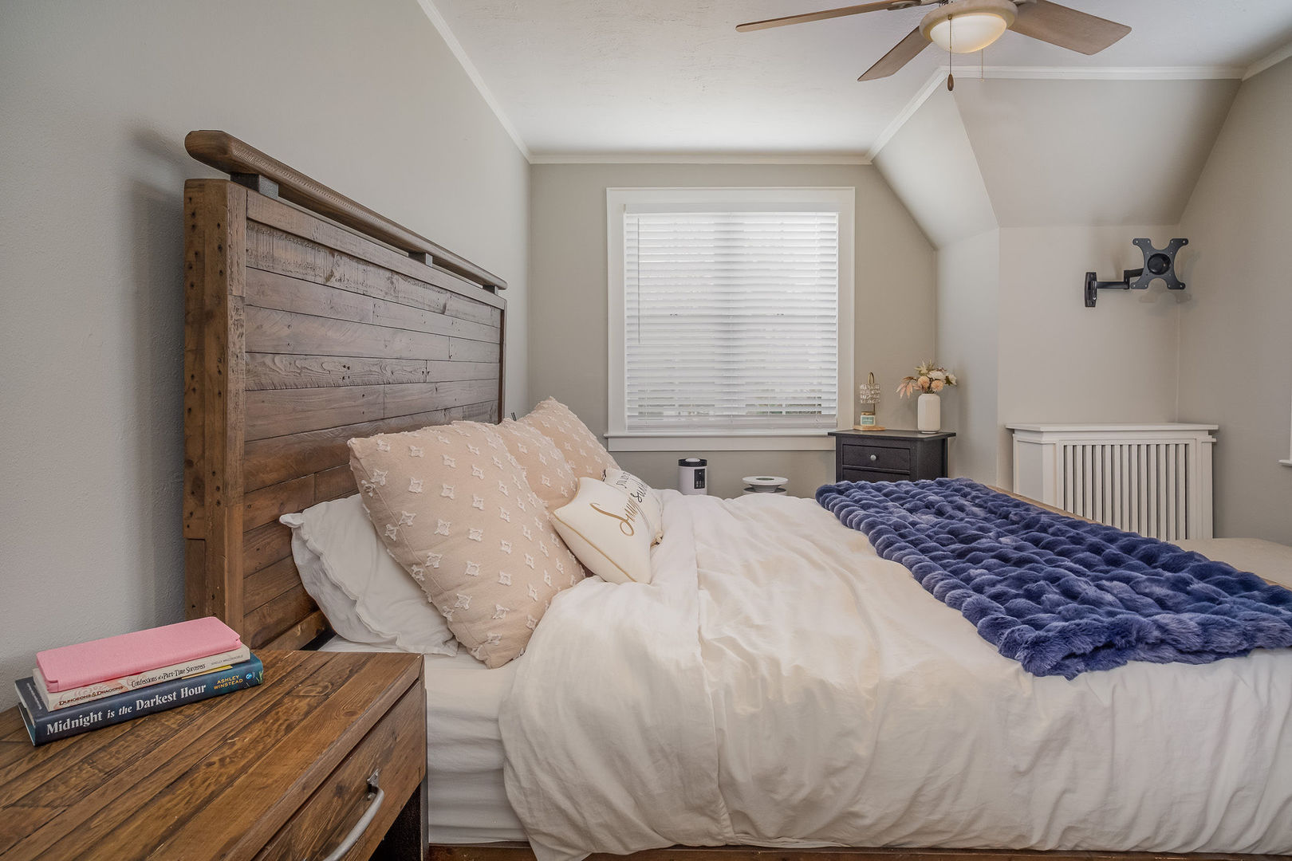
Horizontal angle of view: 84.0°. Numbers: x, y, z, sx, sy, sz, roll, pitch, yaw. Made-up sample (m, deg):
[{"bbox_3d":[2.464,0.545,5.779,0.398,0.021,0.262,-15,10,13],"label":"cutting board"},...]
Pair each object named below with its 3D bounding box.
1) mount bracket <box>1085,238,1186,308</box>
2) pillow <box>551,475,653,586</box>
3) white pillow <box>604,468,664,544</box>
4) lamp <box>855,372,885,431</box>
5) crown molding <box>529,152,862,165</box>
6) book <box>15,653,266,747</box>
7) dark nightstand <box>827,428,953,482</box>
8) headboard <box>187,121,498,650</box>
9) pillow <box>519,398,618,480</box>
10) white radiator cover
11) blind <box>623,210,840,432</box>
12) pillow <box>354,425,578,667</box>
[{"bbox_3d":[2.306,-0.740,3.385,0.340,0.300,0.240,0,4,7],"label":"mount bracket"},{"bbox_3d":[-0.098,0.263,2.000,0.290,0.130,0.460,38,4,-1],"label":"pillow"},{"bbox_3d":[-0.037,0.247,2.635,0.140,0.310,0.450,-40,-2,4],"label":"white pillow"},{"bbox_3d":[1.282,-0.165,4.110,0.168,0.337,0.155,2,4,35],"label":"lamp"},{"bbox_3d":[0.324,-1.632,4.308,2.060,0.055,0.045,0,3,2],"label":"crown molding"},{"bbox_3d":[-0.664,0.333,0.949,0.162,0.029,0.237,3,5,43],"label":"book"},{"bbox_3d":[1.285,0.391,3.787,0.510,0.750,0.380,2,3,40],"label":"dark nightstand"},{"bbox_3d":[-0.727,0.190,2.310,0.085,1.560,2.070,0,3,2],"label":"headboard"},{"bbox_3d":[-0.328,0.139,2.875,0.190,0.550,0.600,-33,2,15],"label":"pillow"},{"bbox_3d":[2.115,0.419,3.285,0.800,0.880,0.280,0,3,-3],"label":"white radiator cover"},{"bbox_3d":[0.494,-0.629,4.140,1.240,1.280,0.060,0,1,-1],"label":"blind"},{"bbox_3d":[-0.363,0.223,1.730,0.190,0.560,0.610,-30,-3,14],"label":"pillow"}]

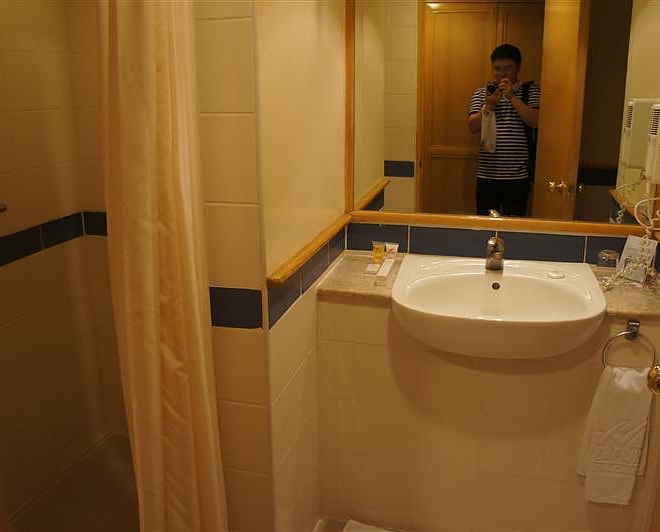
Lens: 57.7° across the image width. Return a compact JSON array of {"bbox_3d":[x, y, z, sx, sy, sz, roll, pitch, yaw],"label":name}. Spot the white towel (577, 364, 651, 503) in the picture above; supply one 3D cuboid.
[{"bbox_3d":[0.801,0.478,1.688,0.174,0.420,0.060,3,17,14],"label":"white towel"}]

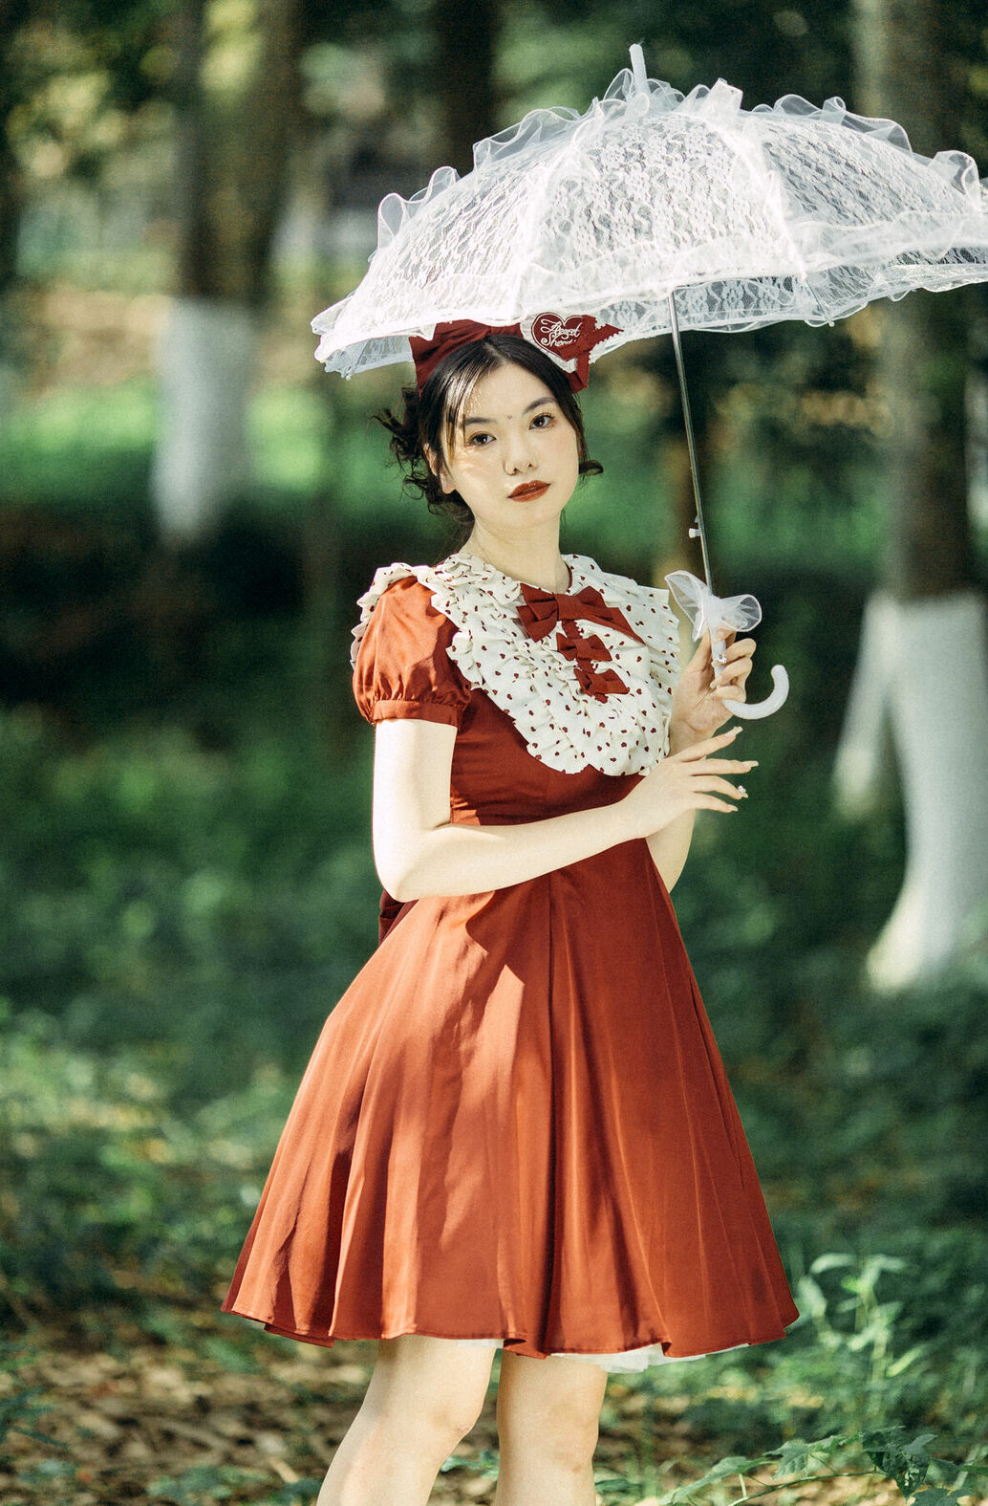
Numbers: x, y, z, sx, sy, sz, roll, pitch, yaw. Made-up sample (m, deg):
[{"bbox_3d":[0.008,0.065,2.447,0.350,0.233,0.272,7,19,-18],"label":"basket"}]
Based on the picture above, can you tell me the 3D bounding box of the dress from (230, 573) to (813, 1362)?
[{"bbox_3d":[0.017,0.212,5.820,0.580,0.820,0.530,-1,3,-28],"label":"dress"}]

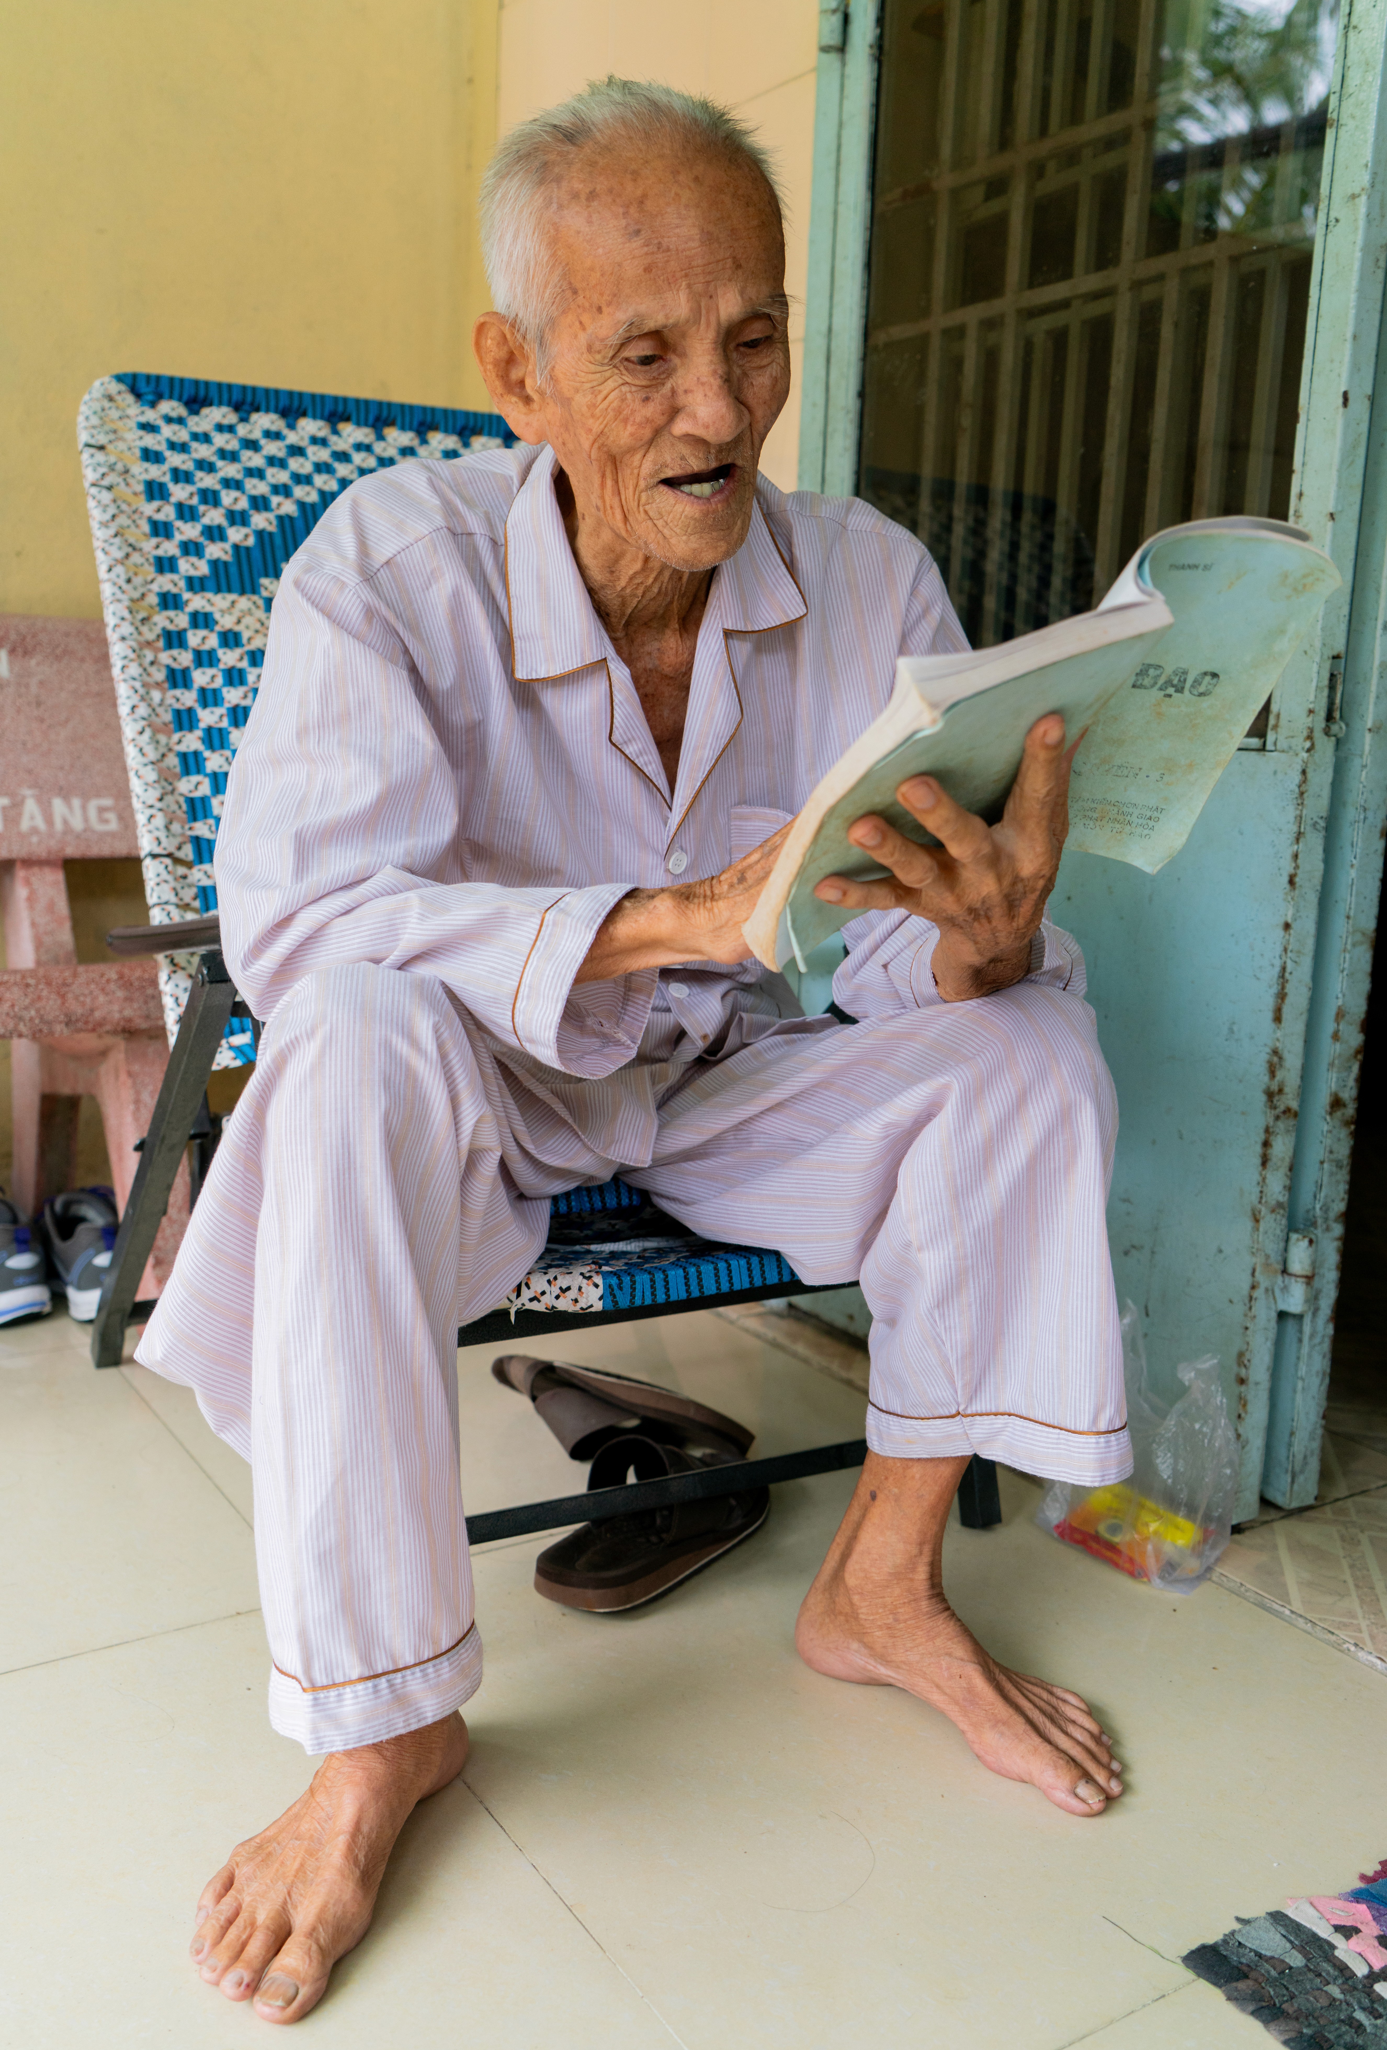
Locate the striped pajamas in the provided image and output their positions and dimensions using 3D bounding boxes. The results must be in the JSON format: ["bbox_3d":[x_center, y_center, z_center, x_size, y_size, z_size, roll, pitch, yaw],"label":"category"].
[{"bbox_3d":[-0.048,0.003,1.218,0.660,0.790,0.555,-1,10,-21],"label":"striped pajamas"}]

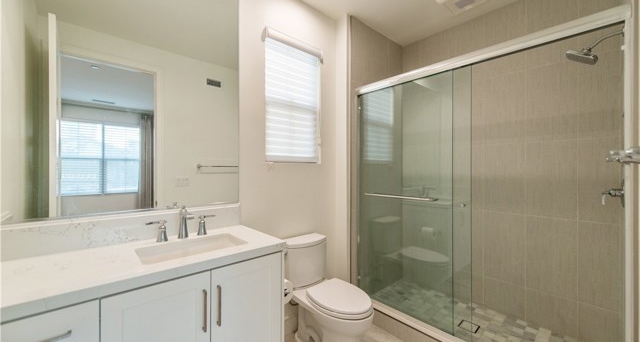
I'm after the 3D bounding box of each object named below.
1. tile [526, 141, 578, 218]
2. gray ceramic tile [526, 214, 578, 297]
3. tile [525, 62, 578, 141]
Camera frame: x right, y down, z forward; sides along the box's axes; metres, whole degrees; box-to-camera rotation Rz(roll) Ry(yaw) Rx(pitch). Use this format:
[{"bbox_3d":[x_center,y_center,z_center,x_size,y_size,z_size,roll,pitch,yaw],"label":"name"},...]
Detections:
[{"bbox_3d":[1.817,0.068,1.958,0.012,0.600,0.300,0,0,-42],"label":"tile"},{"bbox_3d":[1.817,0.671,1.960,0.012,0.600,0.300,0,0,-42],"label":"gray ceramic tile"},{"bbox_3d":[1.818,-0.535,1.957,0.012,0.600,0.300,0,0,-42],"label":"tile"}]

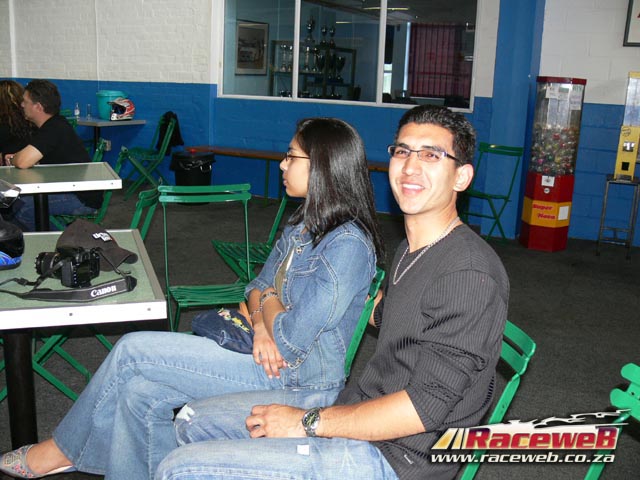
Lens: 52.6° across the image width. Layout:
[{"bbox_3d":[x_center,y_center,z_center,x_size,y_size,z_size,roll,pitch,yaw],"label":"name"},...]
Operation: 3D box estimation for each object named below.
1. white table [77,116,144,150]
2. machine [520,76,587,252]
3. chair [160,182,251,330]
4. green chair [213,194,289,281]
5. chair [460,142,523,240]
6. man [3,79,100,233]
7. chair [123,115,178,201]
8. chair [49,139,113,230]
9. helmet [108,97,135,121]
[{"bbox_3d":[-2.522,-0.980,7.353,0.790,0.750,0.790,10,16,27],"label":"white table"},{"bbox_3d":[1.945,-0.633,5.396,0.410,1.410,0.370,9,15,25],"label":"machine"},{"bbox_3d":[-0.446,0.219,2.773,0.420,0.830,0.540,-3,15,-19],"label":"chair"},{"bbox_3d":[-0.301,0.068,3.403,0.540,0.830,0.420,-5,16,-28],"label":"green chair"},{"bbox_3d":[1.365,-0.381,5.485,0.420,0.830,0.540,15,19,40],"label":"chair"},{"bbox_3d":[-1.705,-0.387,4.114,0.730,1.270,0.520,2,14,-2],"label":"man"},{"bbox_3d":[-1.838,-0.879,6.974,0.540,0.830,0.420,-6,16,-30],"label":"chair"},{"bbox_3d":[-1.559,-0.186,4.224,0.540,0.830,0.420,-3,15,-19],"label":"chair"},{"bbox_3d":[-2.152,-1.416,7.033,0.310,0.270,0.250,-7,17,-32],"label":"helmet"}]

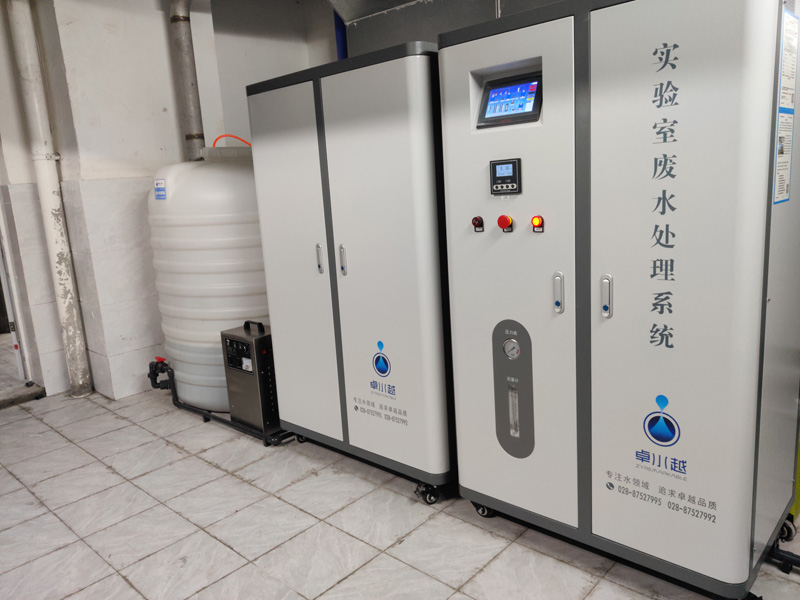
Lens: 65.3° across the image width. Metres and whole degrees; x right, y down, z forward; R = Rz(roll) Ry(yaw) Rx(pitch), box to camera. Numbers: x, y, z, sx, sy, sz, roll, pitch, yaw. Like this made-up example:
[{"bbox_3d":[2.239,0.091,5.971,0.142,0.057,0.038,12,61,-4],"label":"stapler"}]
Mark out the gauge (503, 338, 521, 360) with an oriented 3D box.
[{"bbox_3d":[0.336,0.153,1.893,0.067,0.067,0.022,7,15,42],"label":"gauge"}]

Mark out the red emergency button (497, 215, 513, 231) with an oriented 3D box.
[{"bbox_3d":[0.306,-0.227,1.815,0.041,0.041,0.032,7,15,42],"label":"red emergency button"}]

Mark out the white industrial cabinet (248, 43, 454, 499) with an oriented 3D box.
[{"bbox_3d":[-0.046,-0.117,2.629,0.990,1.585,0.600,7,15,42],"label":"white industrial cabinet"}]

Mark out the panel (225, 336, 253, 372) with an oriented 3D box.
[{"bbox_3d":[-0.755,0.262,2.924,0.212,0.148,0.020,7,15,42],"label":"panel"}]

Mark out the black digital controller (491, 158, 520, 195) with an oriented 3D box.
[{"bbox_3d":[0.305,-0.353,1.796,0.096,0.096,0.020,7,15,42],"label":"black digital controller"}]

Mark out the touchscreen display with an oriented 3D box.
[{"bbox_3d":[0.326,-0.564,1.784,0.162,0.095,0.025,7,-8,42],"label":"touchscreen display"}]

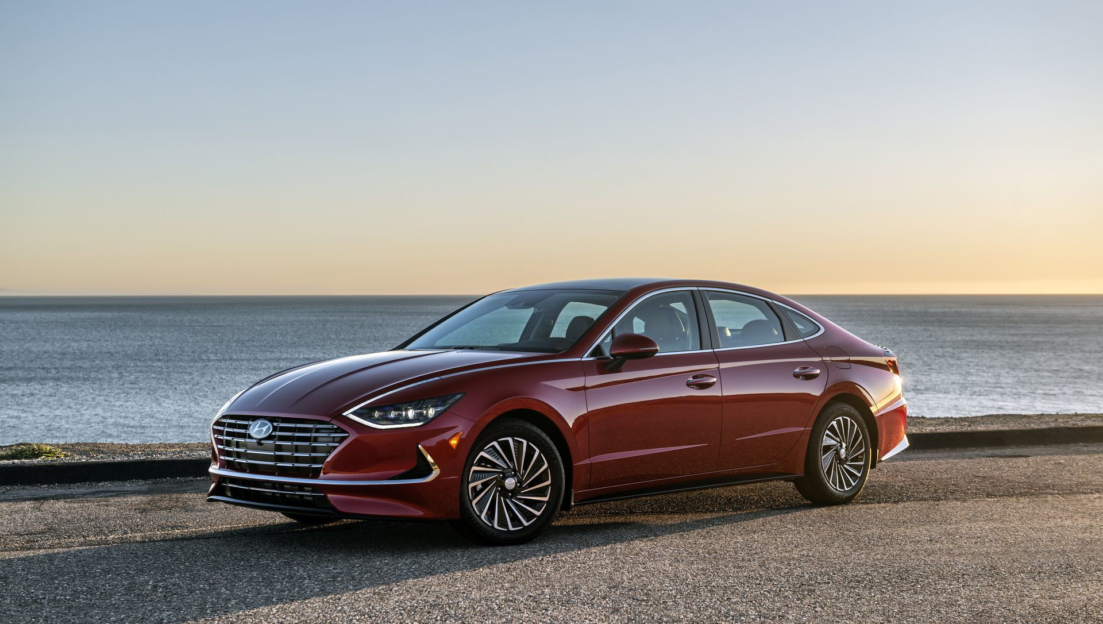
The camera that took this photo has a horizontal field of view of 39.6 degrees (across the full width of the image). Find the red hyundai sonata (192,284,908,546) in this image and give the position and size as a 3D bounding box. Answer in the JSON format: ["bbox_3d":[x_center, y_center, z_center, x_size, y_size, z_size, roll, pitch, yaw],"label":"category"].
[{"bbox_3d":[0.262,0.513,9.450,4.900,1.445,1.870,0,-1,-44],"label":"red hyundai sonata"}]

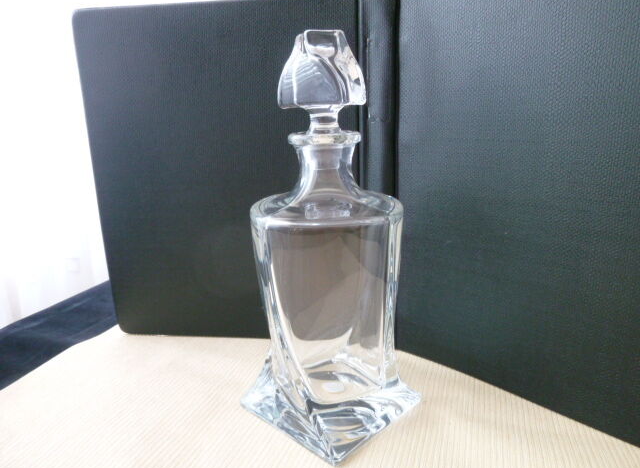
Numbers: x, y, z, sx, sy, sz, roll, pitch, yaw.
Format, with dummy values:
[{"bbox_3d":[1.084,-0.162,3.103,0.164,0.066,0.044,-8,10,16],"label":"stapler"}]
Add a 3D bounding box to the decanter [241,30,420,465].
[{"bbox_3d":[0.005,0.000,0.363,0.112,0.295,0.112,12,20,43],"label":"decanter"}]

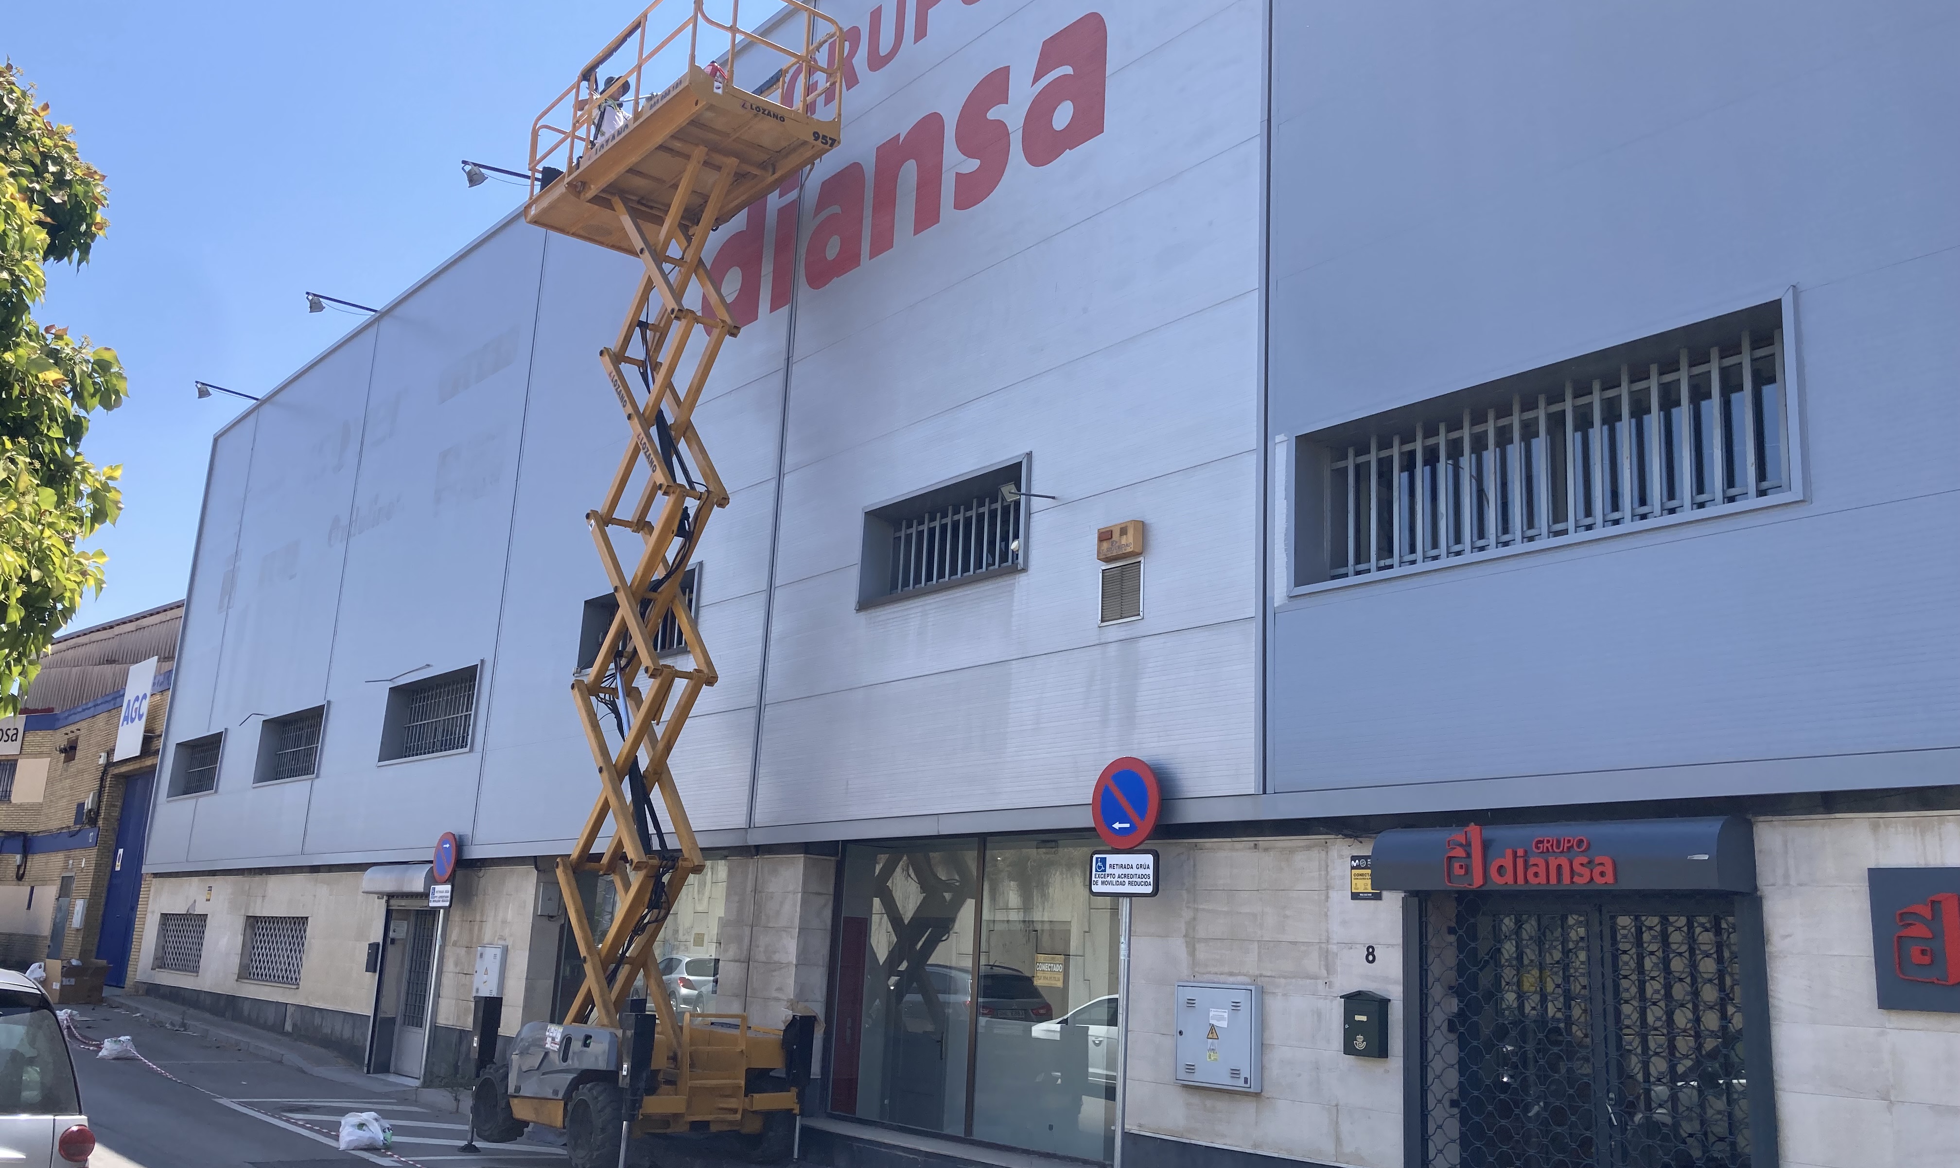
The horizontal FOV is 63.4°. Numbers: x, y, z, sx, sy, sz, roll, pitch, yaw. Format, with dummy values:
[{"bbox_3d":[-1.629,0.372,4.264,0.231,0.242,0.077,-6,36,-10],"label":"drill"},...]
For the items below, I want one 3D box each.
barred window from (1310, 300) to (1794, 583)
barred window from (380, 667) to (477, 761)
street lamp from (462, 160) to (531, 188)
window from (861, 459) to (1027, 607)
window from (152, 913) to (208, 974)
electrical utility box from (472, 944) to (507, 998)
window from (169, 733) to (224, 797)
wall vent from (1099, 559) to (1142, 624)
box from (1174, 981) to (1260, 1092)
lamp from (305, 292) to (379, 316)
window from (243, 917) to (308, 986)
[{"bbox_3d":[3.054,-0.665,8.961,0.320,1.010,3.014,13,-17,-38],"label":"barred window"},{"bbox_3d":[-7.080,1.755,20.667,0.310,1.063,3.022,13,-17,-38],"label":"barred window"},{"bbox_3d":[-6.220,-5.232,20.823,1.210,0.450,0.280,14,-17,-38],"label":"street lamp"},{"bbox_3d":[-0.247,-0.355,12.917,0.320,0.841,2.066,13,-17,-38],"label":"window"},{"bbox_3d":[-13.798,6.241,27.523,0.200,0.998,2.983,13,-17,-38],"label":"window"},{"bbox_3d":[-5.579,4.426,18.061,0.085,0.570,0.635,14,-17,-38],"label":"electrical utility box"},{"bbox_3d":[-14.121,3.346,28.841,0.300,1.048,2.984,13,-17,-38],"label":"window"},{"bbox_3d":[1.008,0.070,11.088,0.055,0.430,0.450,13,-17,-37],"label":"wall vent"},{"bbox_3d":[1.454,2.745,9.636,0.085,0.593,0.645,13,-17,-37],"label":"box"},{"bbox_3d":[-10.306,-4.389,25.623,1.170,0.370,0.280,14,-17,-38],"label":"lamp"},{"bbox_3d":[-10.747,5.592,24.225,0.140,0.980,2.970,14,-17,-38],"label":"window"}]

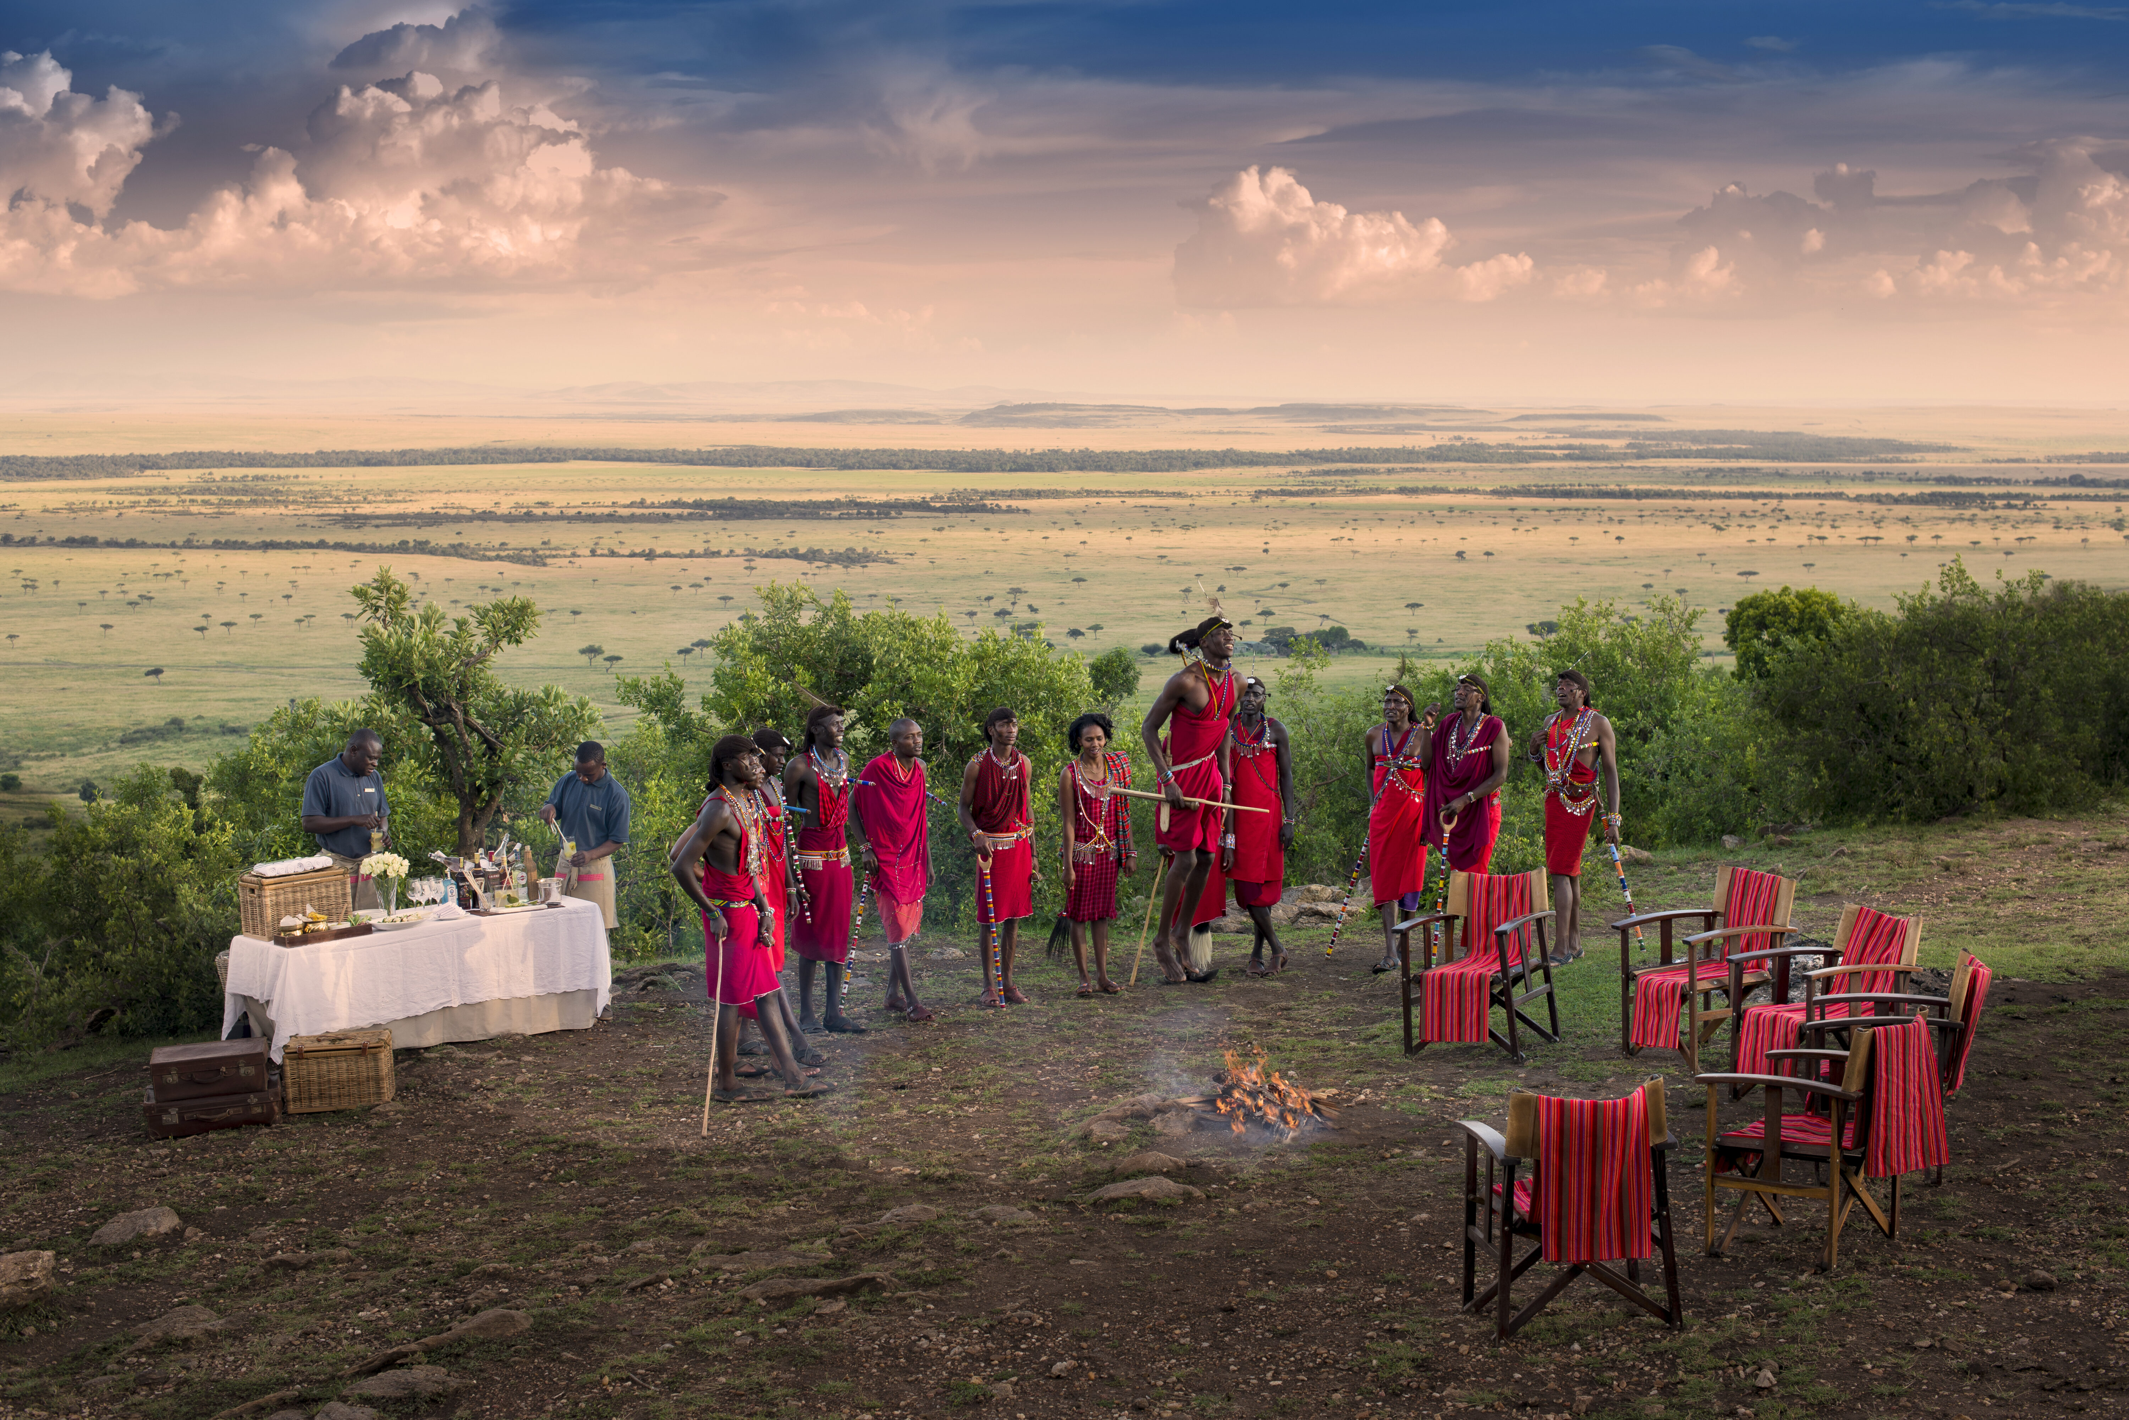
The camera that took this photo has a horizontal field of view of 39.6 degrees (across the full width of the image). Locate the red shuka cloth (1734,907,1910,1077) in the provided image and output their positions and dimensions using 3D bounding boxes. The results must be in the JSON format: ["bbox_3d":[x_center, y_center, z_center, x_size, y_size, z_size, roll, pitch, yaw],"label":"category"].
[{"bbox_3d":[3.533,1.335,13.718,0.620,0.780,0.420,-2,4,-23],"label":"red shuka cloth"}]

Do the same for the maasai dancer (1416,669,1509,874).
[{"bbox_3d":[2.343,0.659,17.229,0.540,1.743,0.400,4,7,32],"label":"maasai dancer"}]

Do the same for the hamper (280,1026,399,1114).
[{"bbox_3d":[-3.727,1.865,15.286,0.550,0.340,0.360,-2,6,-18],"label":"hamper"}]

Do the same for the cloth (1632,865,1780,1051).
[{"bbox_3d":[3.358,1.290,15.400,0.640,0.840,0.420,-3,6,-23],"label":"cloth"}]

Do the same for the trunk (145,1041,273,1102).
[{"bbox_3d":[-4.439,1.875,15.342,0.590,0.200,0.410,-4,5,-20],"label":"trunk"}]

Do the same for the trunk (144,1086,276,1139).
[{"bbox_3d":[-4.089,1.921,14.200,0.600,0.165,0.370,-5,7,-17],"label":"trunk"}]

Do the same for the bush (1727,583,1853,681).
[{"bbox_3d":[8.146,-0.557,33.123,1.550,1.700,1.500,0,6,0],"label":"bush"}]

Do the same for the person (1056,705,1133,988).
[{"bbox_3d":[0.174,0.801,16.665,0.440,1.583,0.320,-2,6,-15],"label":"person"}]

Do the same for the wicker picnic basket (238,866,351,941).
[{"bbox_3d":[-4.444,1.121,17.109,0.530,0.350,0.340,-6,6,-36],"label":"wicker picnic basket"}]

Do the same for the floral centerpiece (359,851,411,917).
[{"bbox_3d":[-3.858,0.975,16.793,0.270,0.370,0.270,0,6,0],"label":"floral centerpiece"}]

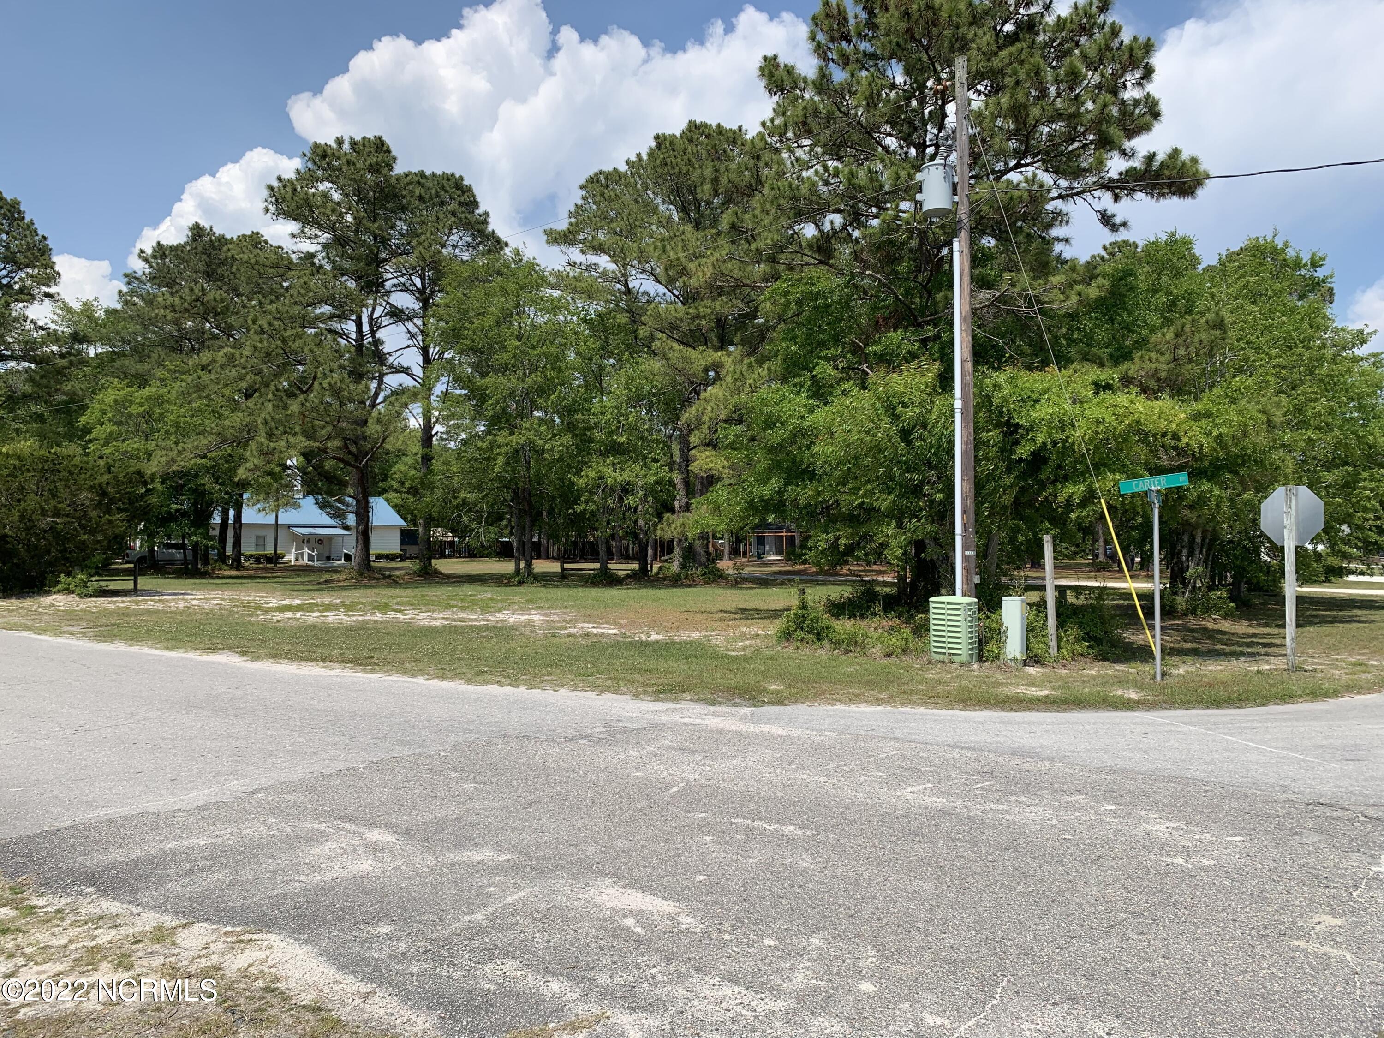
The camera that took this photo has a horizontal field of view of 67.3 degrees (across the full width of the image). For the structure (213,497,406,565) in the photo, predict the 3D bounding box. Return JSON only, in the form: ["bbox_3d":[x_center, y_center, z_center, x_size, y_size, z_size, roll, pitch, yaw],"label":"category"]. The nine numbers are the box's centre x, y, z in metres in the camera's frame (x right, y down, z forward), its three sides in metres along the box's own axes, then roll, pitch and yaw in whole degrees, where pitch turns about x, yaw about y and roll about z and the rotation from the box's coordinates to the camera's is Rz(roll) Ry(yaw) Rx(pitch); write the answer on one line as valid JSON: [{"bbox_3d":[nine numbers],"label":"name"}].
[{"bbox_3d":[-36.206,0.993,95.124,16.870,6.200,12.500,1,-2,-37],"label":"structure"}]

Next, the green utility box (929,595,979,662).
[{"bbox_3d":[3.720,1.561,14.644,0.420,0.880,0.570,1,-2,-45],"label":"green utility box"}]

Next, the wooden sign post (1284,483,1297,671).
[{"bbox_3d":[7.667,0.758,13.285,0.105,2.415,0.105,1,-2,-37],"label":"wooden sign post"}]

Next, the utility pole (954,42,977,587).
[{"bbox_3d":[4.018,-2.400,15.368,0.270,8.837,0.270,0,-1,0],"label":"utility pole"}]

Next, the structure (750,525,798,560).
[{"bbox_3d":[8.403,2.552,106.970,4.300,3.300,3.300,0,-2,10],"label":"structure"}]

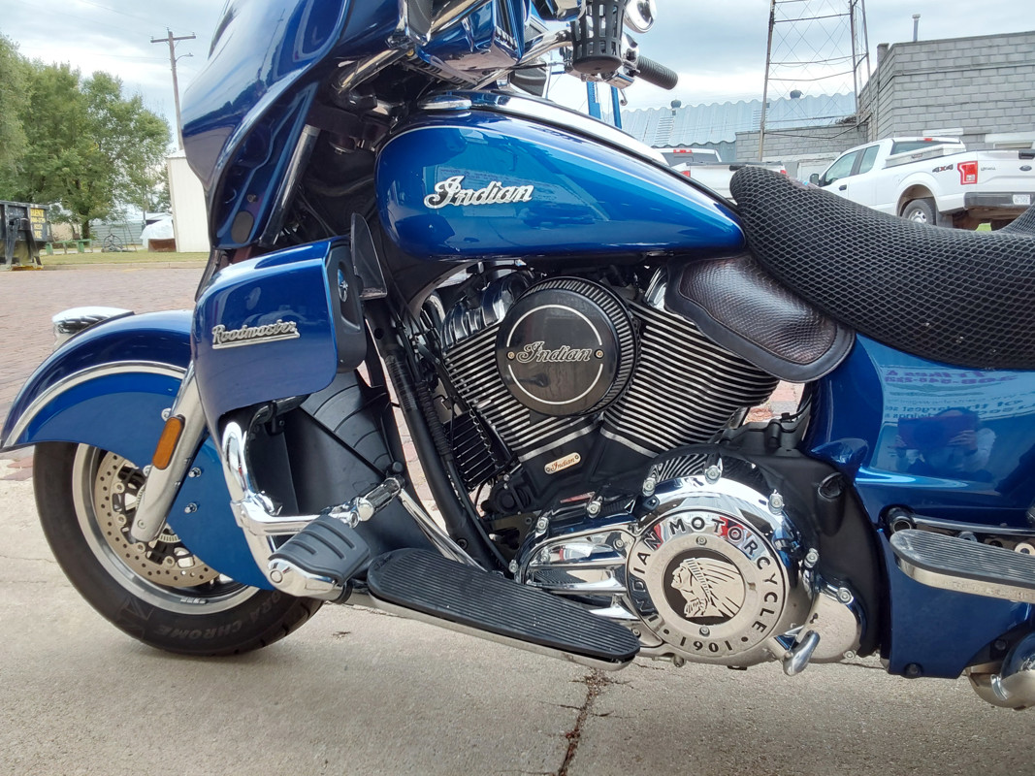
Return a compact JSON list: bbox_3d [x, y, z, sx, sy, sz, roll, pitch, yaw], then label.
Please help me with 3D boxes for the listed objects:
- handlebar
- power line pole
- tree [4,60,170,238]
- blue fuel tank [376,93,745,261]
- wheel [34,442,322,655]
[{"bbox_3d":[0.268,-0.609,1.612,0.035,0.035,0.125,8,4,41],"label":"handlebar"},{"bbox_3d":[-15.210,-11.165,37.952,2.440,9.636,0.500,1,12,15],"label":"power line pole"},{"bbox_3d":[-28.277,-15.380,55.105,10.200,12.095,9.500,-8,13,-25],"label":"tree"},{"bbox_3d":[0.073,-0.336,1.306,0.553,0.251,0.370,0,12,13],"label":"blue fuel tank"},{"bbox_3d":[-0.615,0.205,1.580,0.640,0.640,0.130,0,12,13],"label":"wheel"}]

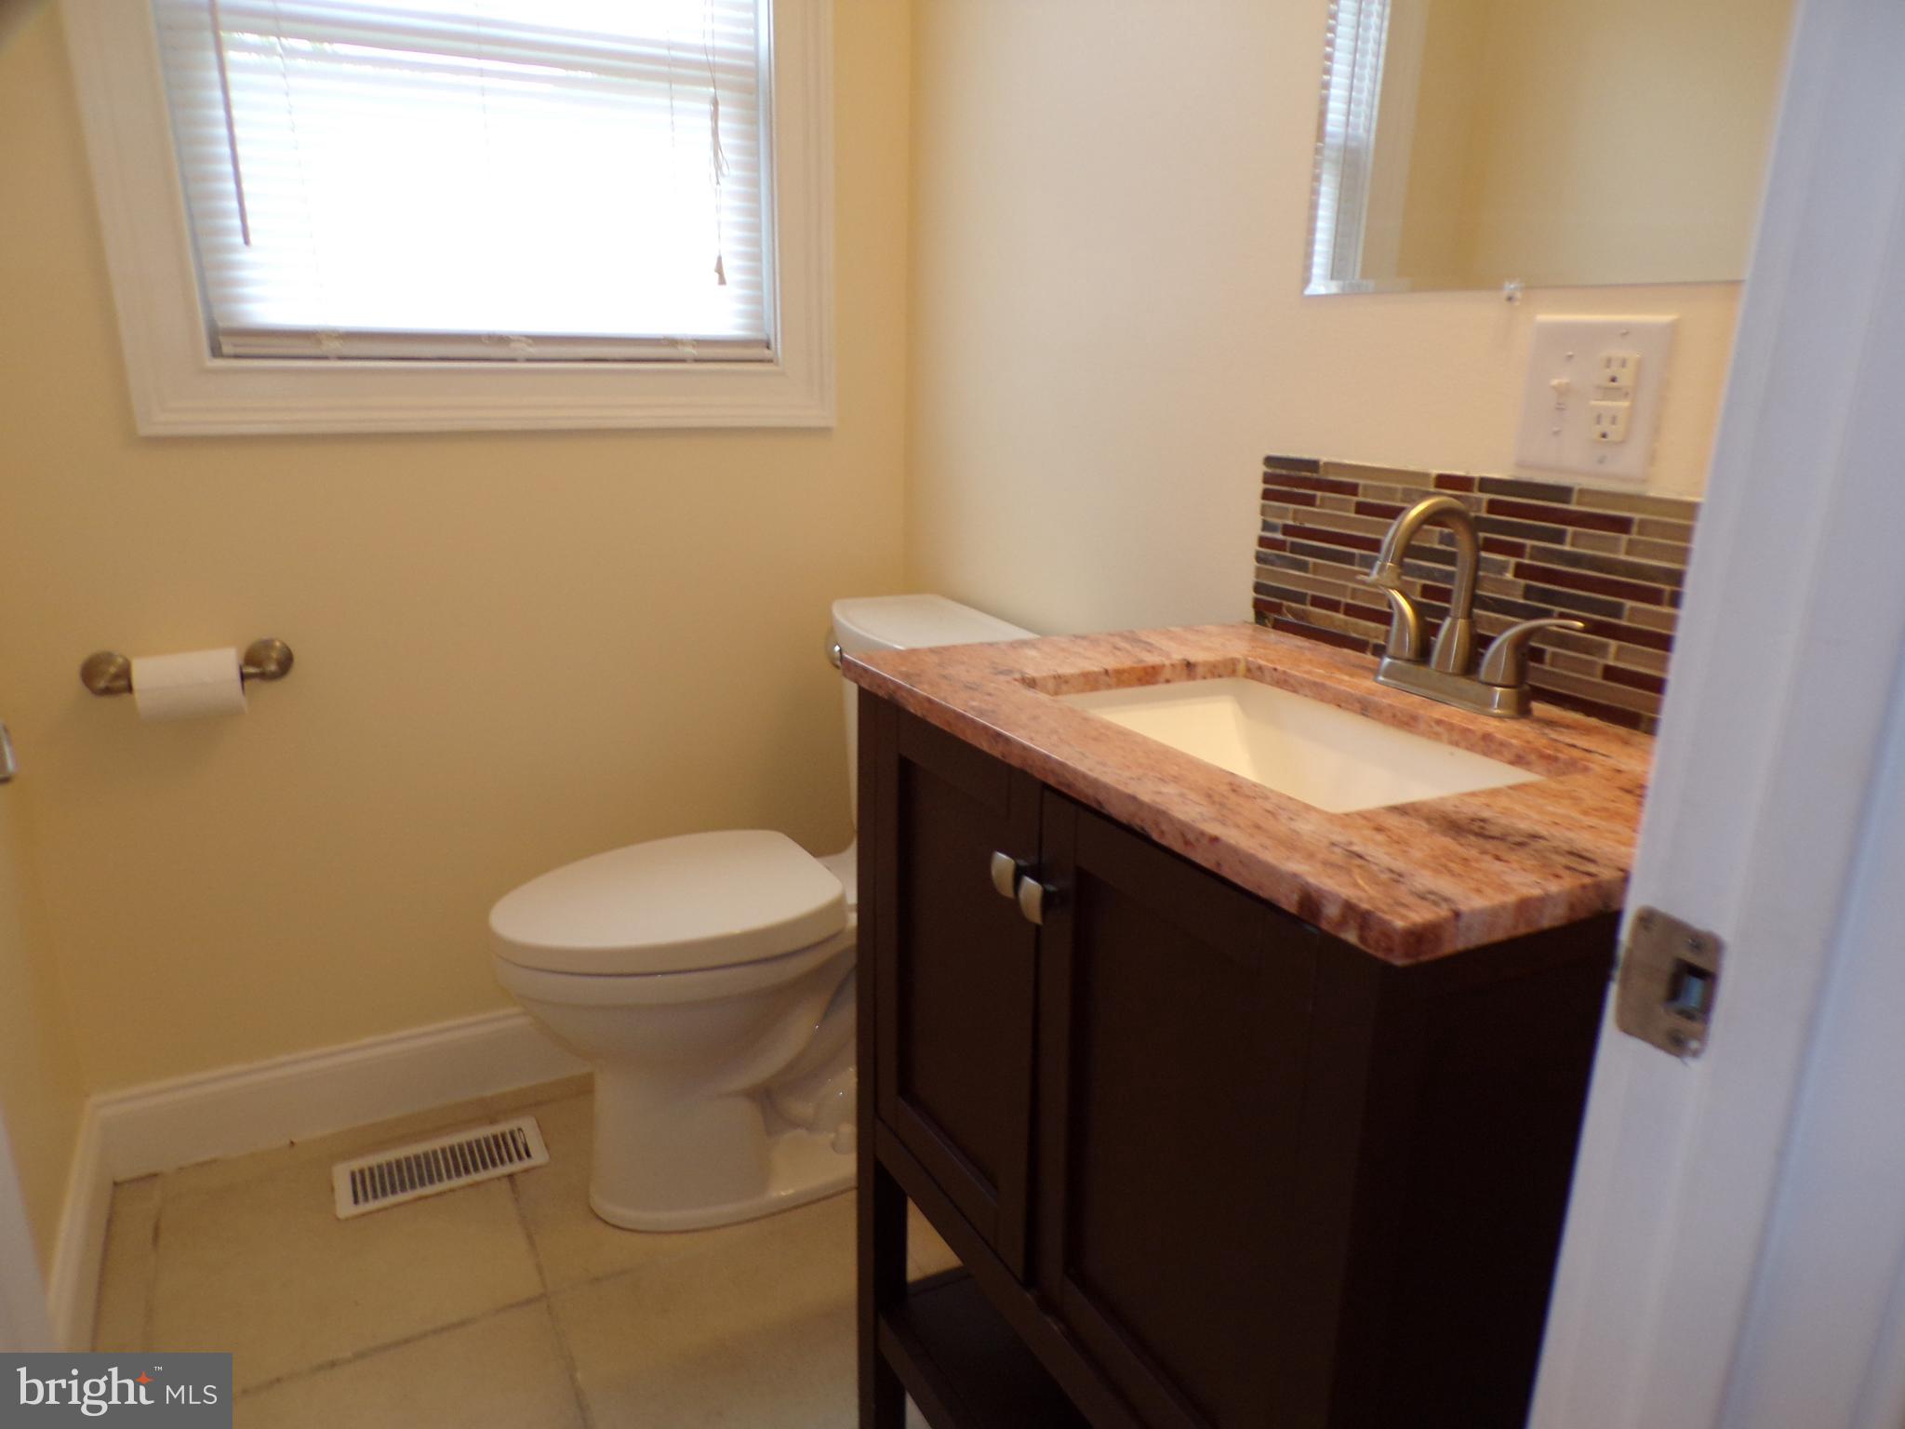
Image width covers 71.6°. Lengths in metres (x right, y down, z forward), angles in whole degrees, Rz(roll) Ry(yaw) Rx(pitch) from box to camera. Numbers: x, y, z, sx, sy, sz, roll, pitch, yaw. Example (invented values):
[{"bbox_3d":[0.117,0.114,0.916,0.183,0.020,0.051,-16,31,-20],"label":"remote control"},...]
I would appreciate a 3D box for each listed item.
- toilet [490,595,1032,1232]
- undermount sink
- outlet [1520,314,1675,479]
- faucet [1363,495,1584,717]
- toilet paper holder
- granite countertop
[{"bbox_3d":[-0.252,0.265,1.791,0.717,0.748,0.428,-7,17,-28],"label":"toilet"},{"bbox_3d":[0.252,0.081,1.049,0.258,0.128,0.394,-7,17,-28],"label":"undermount sink"},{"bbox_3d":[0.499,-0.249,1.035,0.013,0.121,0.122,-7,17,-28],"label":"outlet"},{"bbox_3d":[0.396,-0.094,1.087,0.123,0.168,0.232,-7,17,-28],"label":"faucet"},{"bbox_3d":[-0.950,-0.058,1.647,0.232,0.056,0.084,-7,17,-28],"label":"toilet paper holder"},{"bbox_3d":[0.267,0.012,1.040,0.467,0.022,0.656,-7,17,-28],"label":"granite countertop"}]

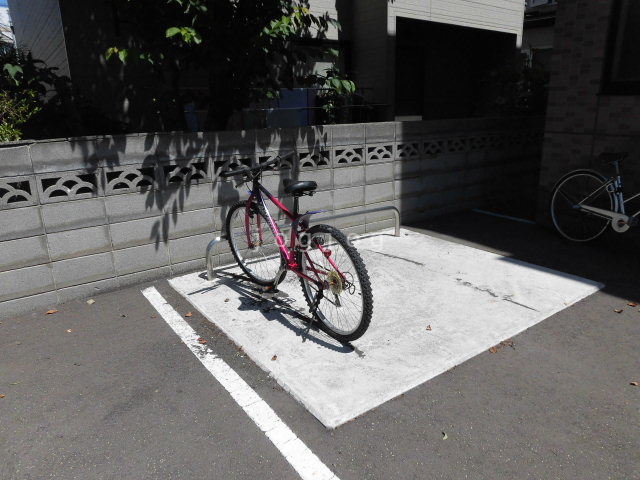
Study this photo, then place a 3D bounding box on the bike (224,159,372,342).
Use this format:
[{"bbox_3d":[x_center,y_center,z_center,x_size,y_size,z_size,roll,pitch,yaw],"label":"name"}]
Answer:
[{"bbox_3d":[-0.210,0.002,2.806,0.600,0.950,1.620,-13,20,-32],"label":"bike"}]

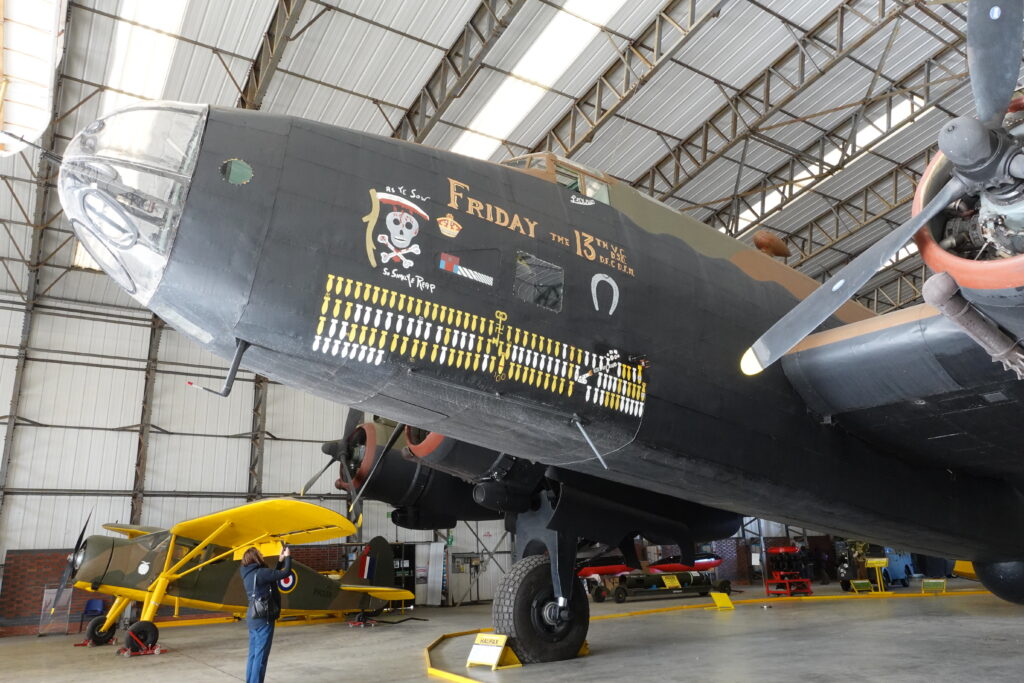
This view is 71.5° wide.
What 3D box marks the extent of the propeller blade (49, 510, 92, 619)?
[{"bbox_3d":[-8.267,4.114,13.408,0.180,2.100,0.200,31,-44,-34],"label":"propeller blade"}]

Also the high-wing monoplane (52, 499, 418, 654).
[{"bbox_3d":[-5.627,5.177,15.681,7.350,2.500,11.050,13,-23,-42],"label":"high-wing monoplane"}]

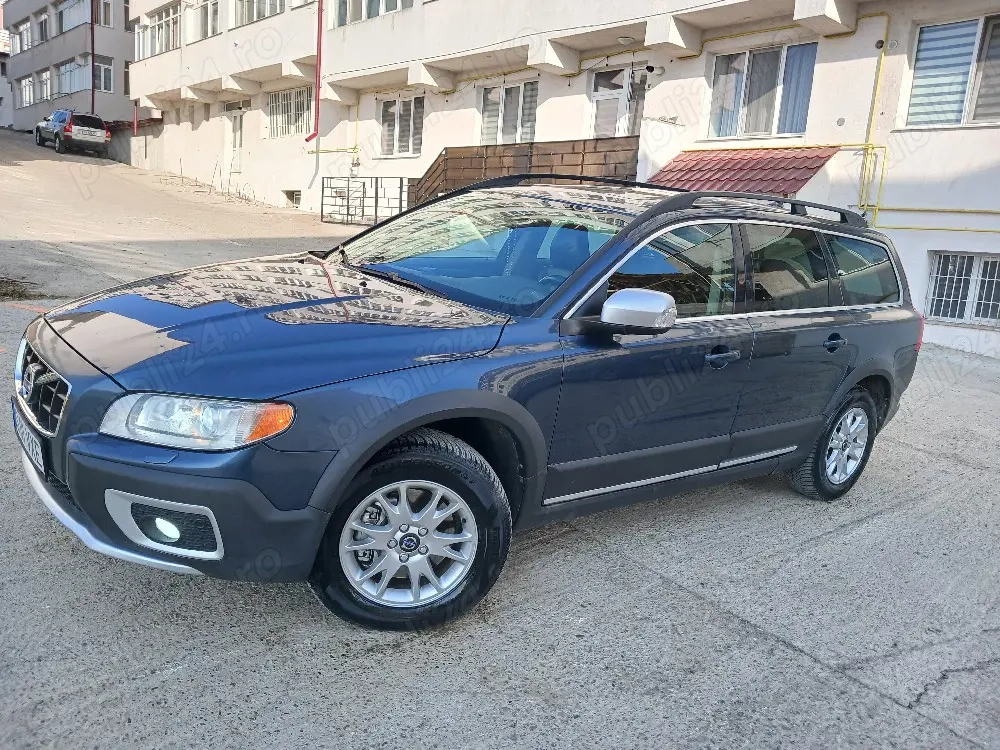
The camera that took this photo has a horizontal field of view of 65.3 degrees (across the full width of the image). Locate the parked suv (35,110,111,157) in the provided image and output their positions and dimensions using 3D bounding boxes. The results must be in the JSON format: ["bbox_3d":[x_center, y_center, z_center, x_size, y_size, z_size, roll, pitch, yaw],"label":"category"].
[{"bbox_3d":[-18.300,-10.440,33.300,1.900,1.780,4.800,-6,22,-42],"label":"parked suv"}]

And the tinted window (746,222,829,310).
[{"bbox_3d":[1.361,-0.512,3.705,0.730,0.400,0.040,-4,-12,-40],"label":"tinted window"}]

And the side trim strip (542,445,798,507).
[{"bbox_3d":[0.810,0.405,3.296,1.700,0.030,0.025,-4,16,-40],"label":"side trim strip"}]

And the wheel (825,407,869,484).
[{"bbox_3d":[1.863,0.375,4.354,0.445,0.445,0.170,-4,16,-40],"label":"wheel"}]

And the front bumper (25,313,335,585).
[{"bbox_3d":[-1.284,0.126,2.688,0.630,0.650,1.860,-4,16,-40],"label":"front bumper"}]

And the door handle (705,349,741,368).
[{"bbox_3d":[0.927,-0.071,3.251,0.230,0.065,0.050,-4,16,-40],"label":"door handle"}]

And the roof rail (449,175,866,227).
[{"bbox_3d":[0.926,-0.914,4.231,2.080,0.180,1.270,-4,16,-40],"label":"roof rail"}]

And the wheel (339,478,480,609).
[{"bbox_3d":[-0.300,0.521,2.547,0.445,0.445,0.170,4,13,-14],"label":"wheel"}]

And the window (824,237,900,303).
[{"bbox_3d":[2.022,-0.559,4.308,0.879,0.365,0.066,-3,-3,-43],"label":"window"}]

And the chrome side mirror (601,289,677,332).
[{"bbox_3d":[0.503,-0.232,2.820,0.151,0.144,0.232,-4,17,-40],"label":"chrome side mirror"}]

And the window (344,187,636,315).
[{"bbox_3d":[-0.114,-0.573,3.458,0.870,0.100,1.400,-37,34,-26],"label":"window"}]

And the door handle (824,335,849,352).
[{"bbox_3d":[1.672,-0.159,3.901,0.217,0.086,0.056,-4,17,-40],"label":"door handle"}]

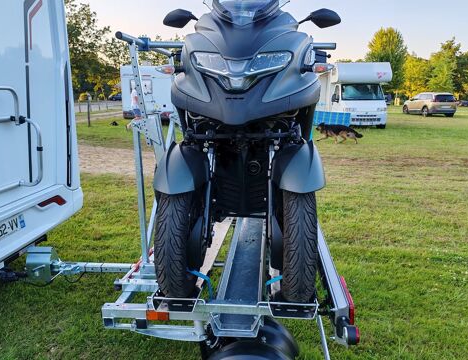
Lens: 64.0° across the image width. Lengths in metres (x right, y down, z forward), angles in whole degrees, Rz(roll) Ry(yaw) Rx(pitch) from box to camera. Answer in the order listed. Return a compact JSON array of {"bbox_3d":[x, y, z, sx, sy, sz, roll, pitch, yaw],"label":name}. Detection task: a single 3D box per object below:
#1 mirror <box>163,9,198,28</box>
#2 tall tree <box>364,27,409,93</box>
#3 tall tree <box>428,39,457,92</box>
[{"bbox_3d":[-0.257,-0.776,1.800,0.170,0.092,0.075,0,13,0],"label":"mirror"},{"bbox_3d":[22.670,-16.928,55.609,6.800,11.400,6.800,0,13,0],"label":"tall tree"},{"bbox_3d":[32.295,-16.609,57.726,4.900,9.900,4.900,0,13,0],"label":"tall tree"}]

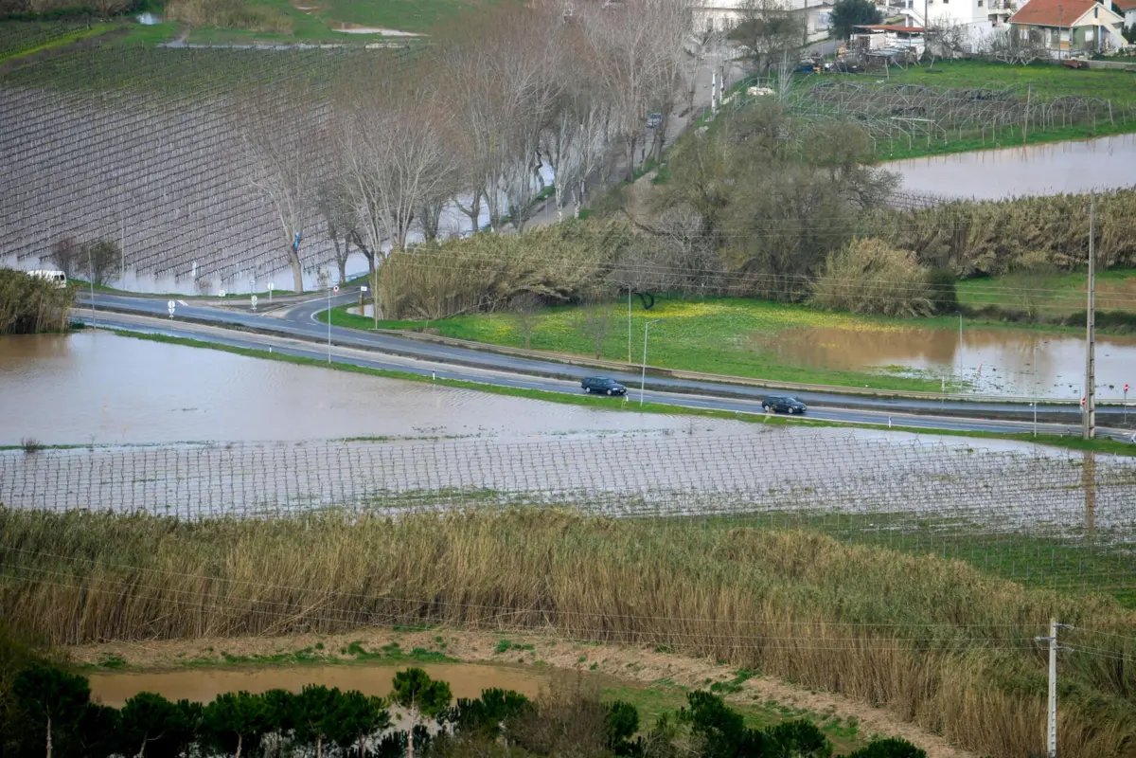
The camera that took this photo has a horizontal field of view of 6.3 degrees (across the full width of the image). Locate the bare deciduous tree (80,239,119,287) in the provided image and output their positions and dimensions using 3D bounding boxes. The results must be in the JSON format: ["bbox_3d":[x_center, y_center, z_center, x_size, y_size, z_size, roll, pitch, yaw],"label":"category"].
[{"bbox_3d":[-49.665,-12.303,1098.000,4.200,4.900,4.200,0,7,0],"label":"bare deciduous tree"}]

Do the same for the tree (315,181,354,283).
[{"bbox_3d":[-24.807,-15.417,1098.000,4.400,10.800,4.400,0,7,0],"label":"tree"}]

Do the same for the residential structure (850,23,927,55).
[{"bbox_3d":[40.252,-42.630,1300.000,8.300,3.300,5.000,5,9,33],"label":"residential structure"}]

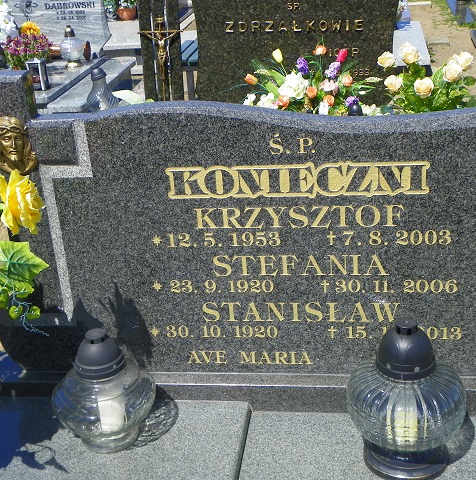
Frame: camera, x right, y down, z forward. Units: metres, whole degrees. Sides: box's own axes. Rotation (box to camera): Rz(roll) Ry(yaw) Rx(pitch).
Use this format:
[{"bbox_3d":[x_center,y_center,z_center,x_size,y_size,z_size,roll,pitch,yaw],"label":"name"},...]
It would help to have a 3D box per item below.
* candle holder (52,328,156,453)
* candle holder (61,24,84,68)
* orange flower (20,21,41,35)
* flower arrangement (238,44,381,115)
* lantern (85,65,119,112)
[{"bbox_3d":[-0.244,0.272,1.570,0.190,0.222,0.190,0,24,9],"label":"candle holder"},{"bbox_3d":[-1.067,-1.240,5.450,0.152,0.270,0.152,0,24,9],"label":"candle holder"},{"bbox_3d":[-1.305,-1.334,5.350,0.120,0.085,0.110,0,24,9],"label":"orange flower"},{"bbox_3d":[0.355,-0.745,4.050,0.640,0.370,0.380,0,24,9],"label":"flower arrangement"},{"bbox_3d":[-0.669,-0.719,4.200,0.158,0.270,0.158,0,24,9],"label":"lantern"}]

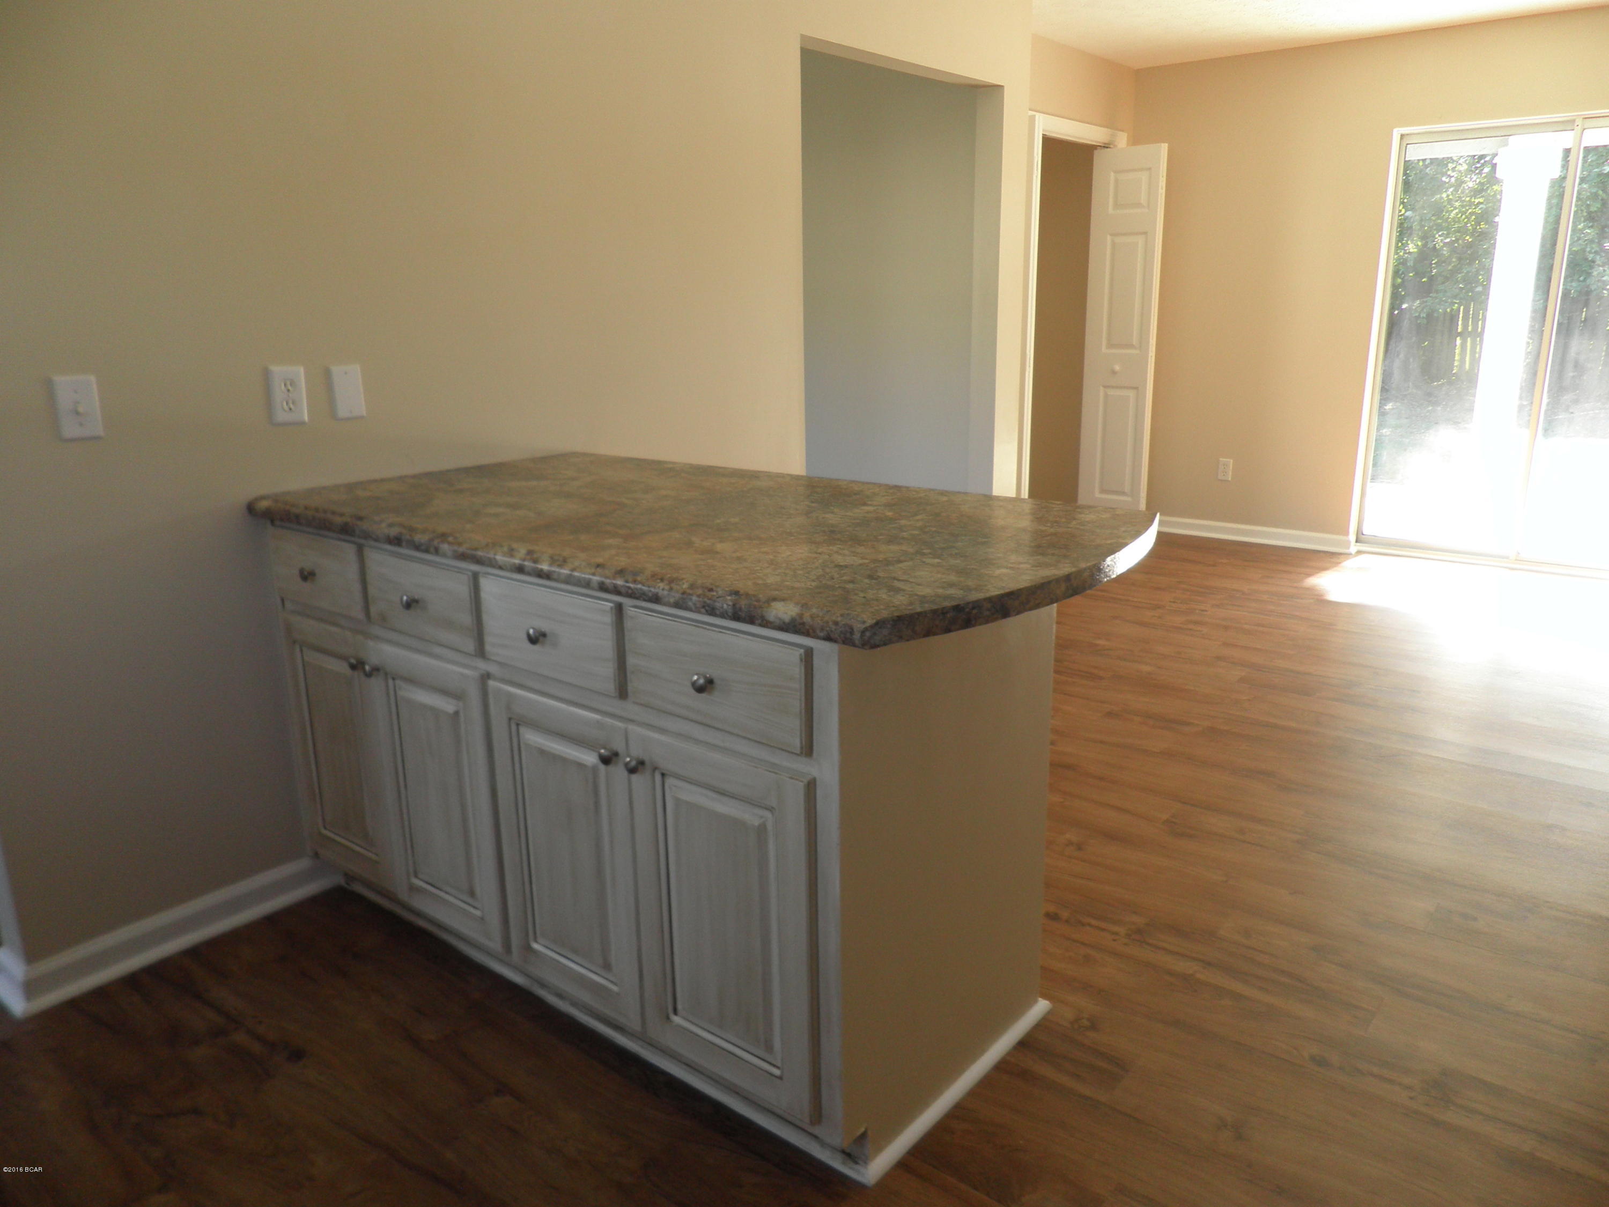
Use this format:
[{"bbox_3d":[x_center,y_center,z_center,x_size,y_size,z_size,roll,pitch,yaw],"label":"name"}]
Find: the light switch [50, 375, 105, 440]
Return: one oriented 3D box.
[{"bbox_3d":[-1.323,-0.357,2.038,0.014,0.115,0.071,11,19,38],"label":"light switch"}]

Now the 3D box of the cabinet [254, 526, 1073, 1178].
[{"bbox_3d":[-0.344,0.281,2.199,1.516,0.875,0.625,11,19,38],"label":"cabinet"}]

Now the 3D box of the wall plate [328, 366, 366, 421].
[{"bbox_3d":[-0.993,-0.460,2.432,0.008,0.115,0.071,11,19,38],"label":"wall plate"}]

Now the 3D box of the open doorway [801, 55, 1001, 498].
[{"bbox_3d":[0.345,-0.851,4.122,0.126,2.077,1.227,11,19,38],"label":"open doorway"}]

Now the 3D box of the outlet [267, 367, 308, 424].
[{"bbox_3d":[-1.076,-0.434,2.332,0.010,0.115,0.071,11,19,38],"label":"outlet"}]

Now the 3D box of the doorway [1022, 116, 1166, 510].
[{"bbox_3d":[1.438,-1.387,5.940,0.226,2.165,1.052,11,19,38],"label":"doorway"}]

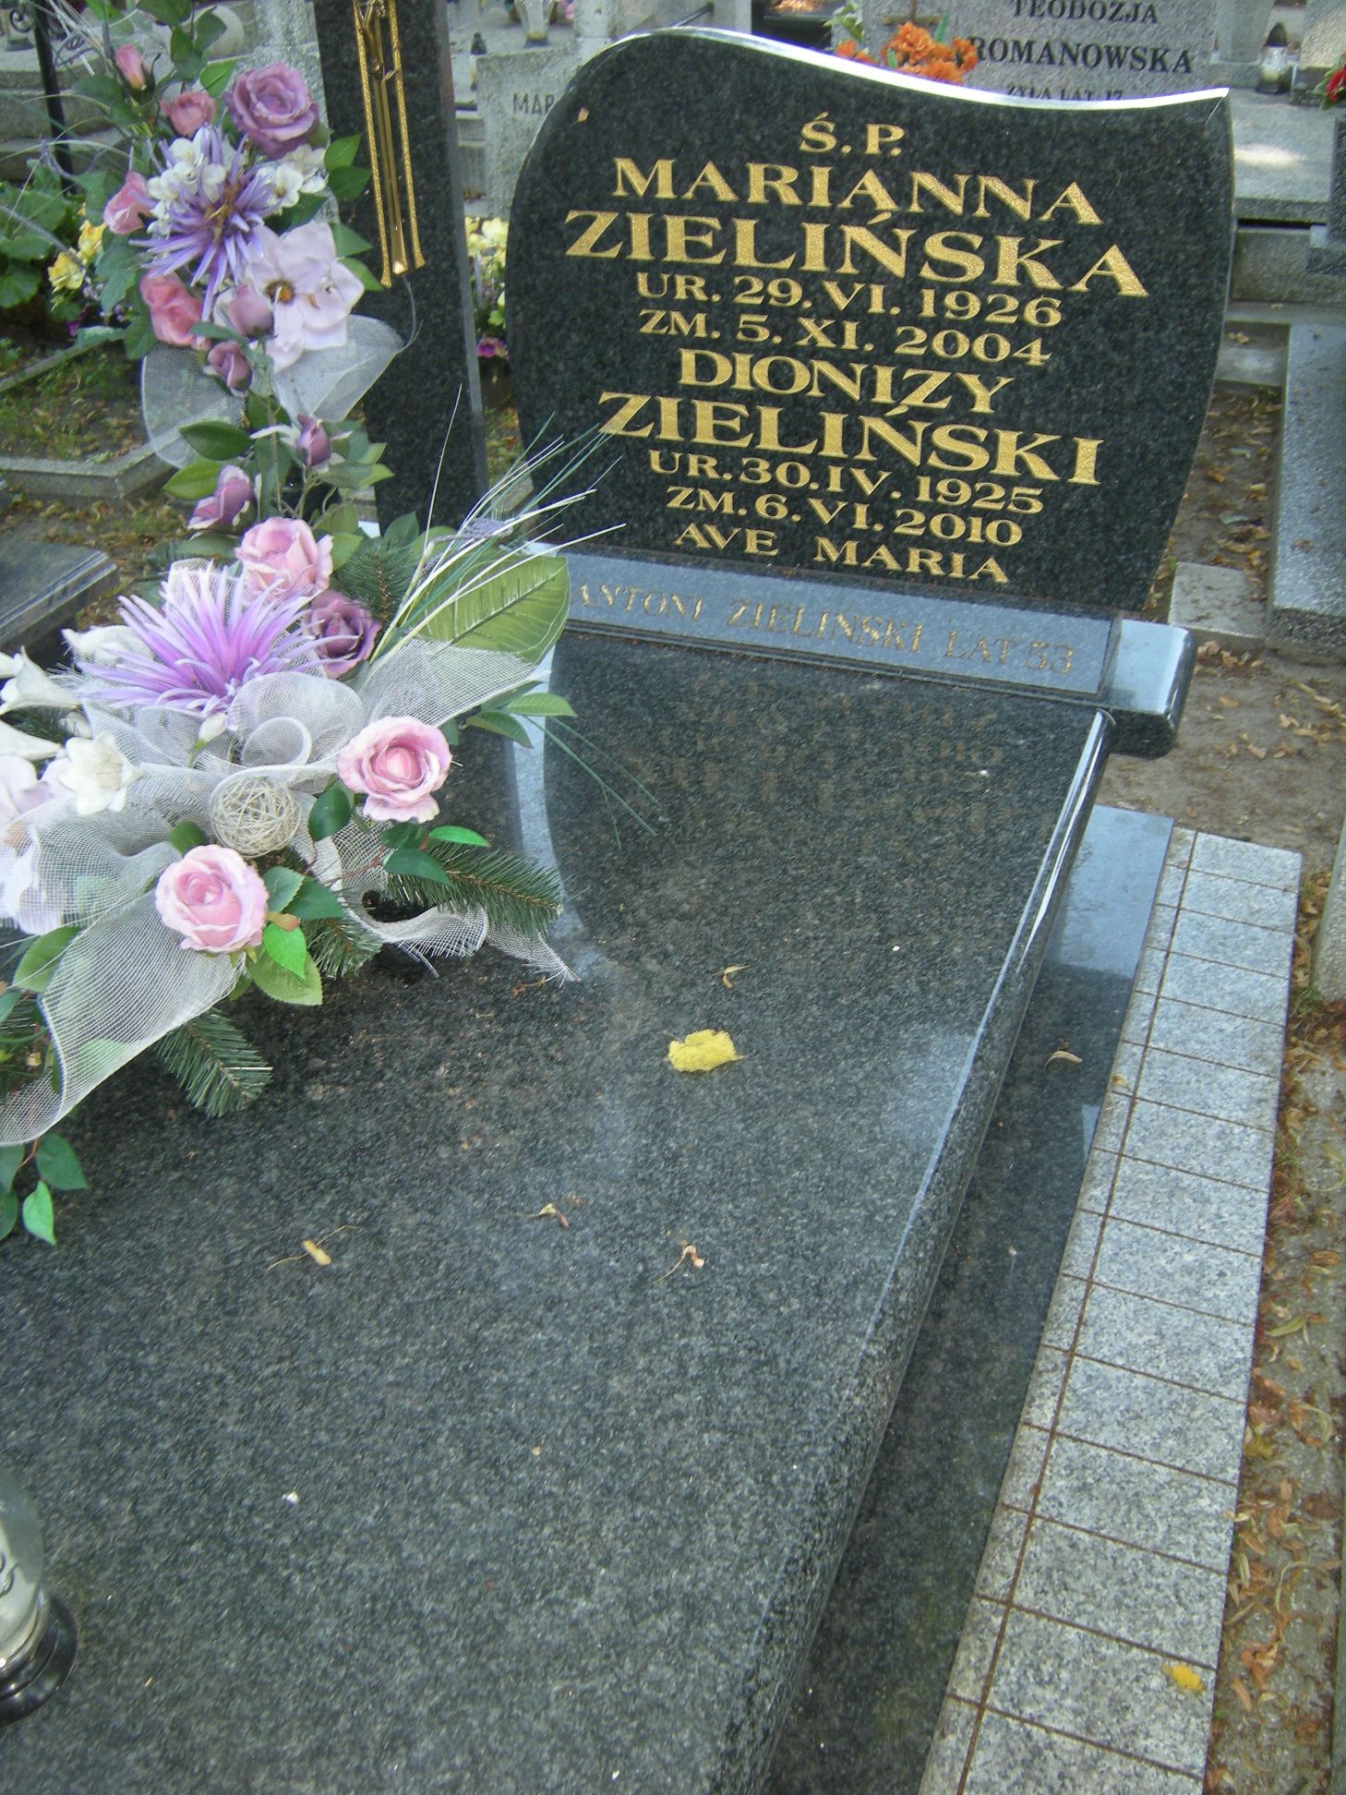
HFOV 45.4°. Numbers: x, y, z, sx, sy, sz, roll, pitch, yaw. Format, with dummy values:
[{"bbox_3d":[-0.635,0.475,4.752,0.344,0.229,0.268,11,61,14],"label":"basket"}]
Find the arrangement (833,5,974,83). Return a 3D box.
[{"bbox_3d":[0.642,-2.320,4.450,0.370,0.290,0.250,13,40,17],"label":"arrangement"}]

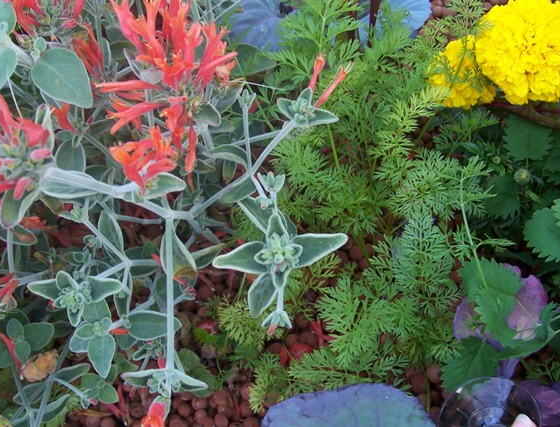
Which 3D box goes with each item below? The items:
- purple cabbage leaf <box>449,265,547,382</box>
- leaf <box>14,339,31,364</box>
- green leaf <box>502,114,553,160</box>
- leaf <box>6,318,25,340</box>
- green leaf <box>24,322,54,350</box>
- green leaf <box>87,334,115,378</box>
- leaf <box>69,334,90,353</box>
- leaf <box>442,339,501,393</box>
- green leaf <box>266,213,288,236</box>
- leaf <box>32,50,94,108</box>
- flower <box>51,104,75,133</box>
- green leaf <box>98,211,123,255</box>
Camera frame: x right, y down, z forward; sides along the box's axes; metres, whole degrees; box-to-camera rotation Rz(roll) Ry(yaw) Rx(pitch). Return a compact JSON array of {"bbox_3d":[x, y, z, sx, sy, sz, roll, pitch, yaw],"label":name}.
[{"bbox_3d":[0.204,0.101,0.560,0.090,0.035,0.101,0,90,-3],"label":"purple cabbage leaf"},{"bbox_3d":[-0.238,0.128,0.556,0.015,0.006,0.022,-18,95,-6],"label":"leaf"},{"bbox_3d":[0.249,-0.080,0.608,0.049,0.010,0.056,7,74,3],"label":"green leaf"},{"bbox_3d":[-0.244,0.107,0.556,0.015,0.006,0.022,-19,85,-6],"label":"leaf"},{"bbox_3d":[-0.217,0.111,0.546,0.028,0.006,0.024,-19,67,-8],"label":"green leaf"},{"bbox_3d":[-0.149,0.119,0.503,0.023,0.007,0.036,-8,73,-2],"label":"green leaf"},{"bbox_3d":[-0.158,0.103,0.487,0.029,0.007,0.020,-34,66,10],"label":"leaf"},{"bbox_3d":[0.176,0.141,0.556,0.047,0.011,0.058,30,70,13],"label":"leaf"},{"bbox_3d":[-0.002,0.011,0.470,0.017,0.024,0.008,-6,25,-1],"label":"green leaf"},{"bbox_3d":[-0.152,-0.094,0.425,0.036,0.010,0.054,-42,79,-14],"label":"leaf"},{"bbox_3d":[-0.164,-0.071,0.463,0.016,0.014,0.022,-32,104,-16],"label":"flower"},{"bbox_3d":[-0.146,0.017,0.524,0.022,0.010,0.052,-37,61,9],"label":"green leaf"}]

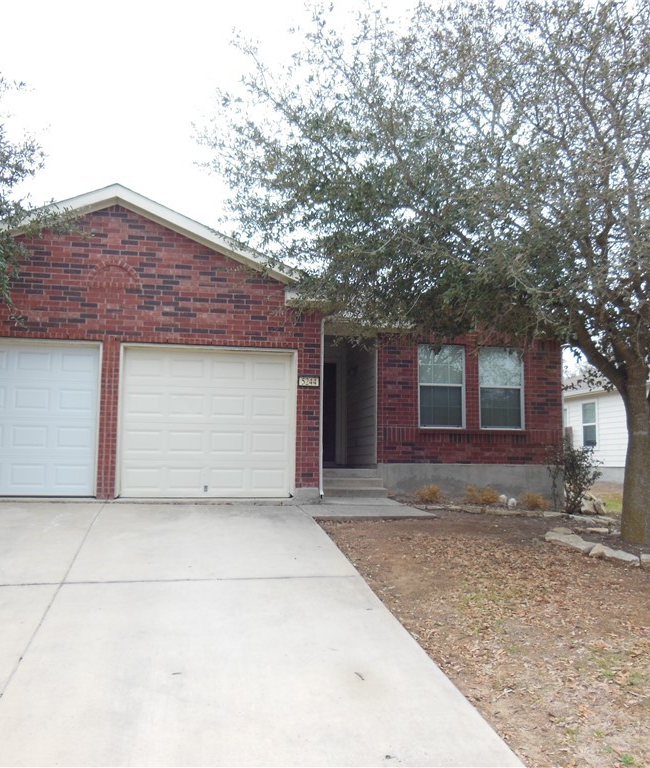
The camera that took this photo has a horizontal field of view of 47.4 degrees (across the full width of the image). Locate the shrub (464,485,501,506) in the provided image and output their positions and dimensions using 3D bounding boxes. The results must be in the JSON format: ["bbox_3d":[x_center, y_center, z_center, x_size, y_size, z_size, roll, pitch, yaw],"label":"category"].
[{"bbox_3d":[2.649,1.864,12.399,0.560,0.330,0.450,2,-6,-11],"label":"shrub"}]

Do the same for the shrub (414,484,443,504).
[{"bbox_3d":[1.702,1.810,12.220,0.430,0.290,0.400,2,-6,-11],"label":"shrub"}]

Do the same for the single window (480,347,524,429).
[{"bbox_3d":[3.198,0.091,13.361,0.880,1.495,0.100,2,-6,-11],"label":"single window"}]

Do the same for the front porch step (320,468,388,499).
[{"bbox_3d":[0.346,1.635,12.251,1.275,0.450,0.620,2,-6,-11],"label":"front porch step"}]

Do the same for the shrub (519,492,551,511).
[{"bbox_3d":[3.577,1.988,12.567,0.480,0.300,0.430,2,-6,-11],"label":"shrub"}]

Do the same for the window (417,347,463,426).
[{"bbox_3d":[2.086,0.056,13.148,0.880,1.495,0.100,2,-6,-11],"label":"window"}]

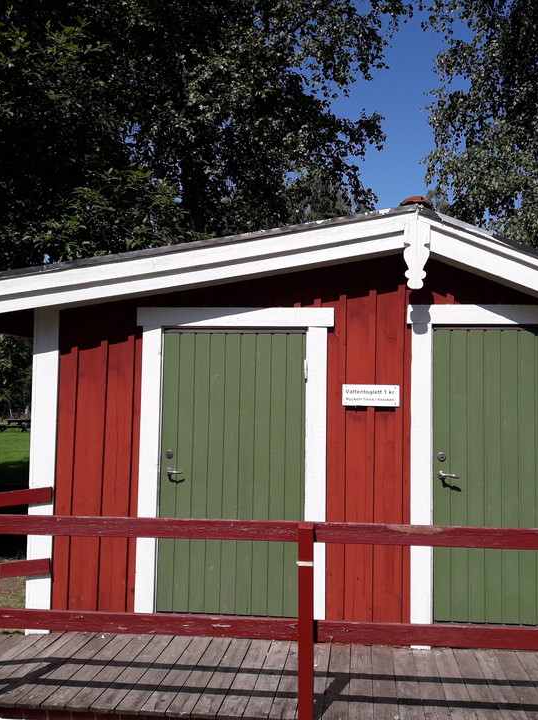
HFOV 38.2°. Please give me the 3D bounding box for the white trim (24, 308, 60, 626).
[{"bbox_3d":[-1.611,0.783,5.545,0.182,2.308,0.035,1,-3,5],"label":"white trim"}]

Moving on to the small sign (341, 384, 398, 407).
[{"bbox_3d":[0.709,0.248,5.382,0.391,0.146,0.012,1,-3,5],"label":"small sign"}]

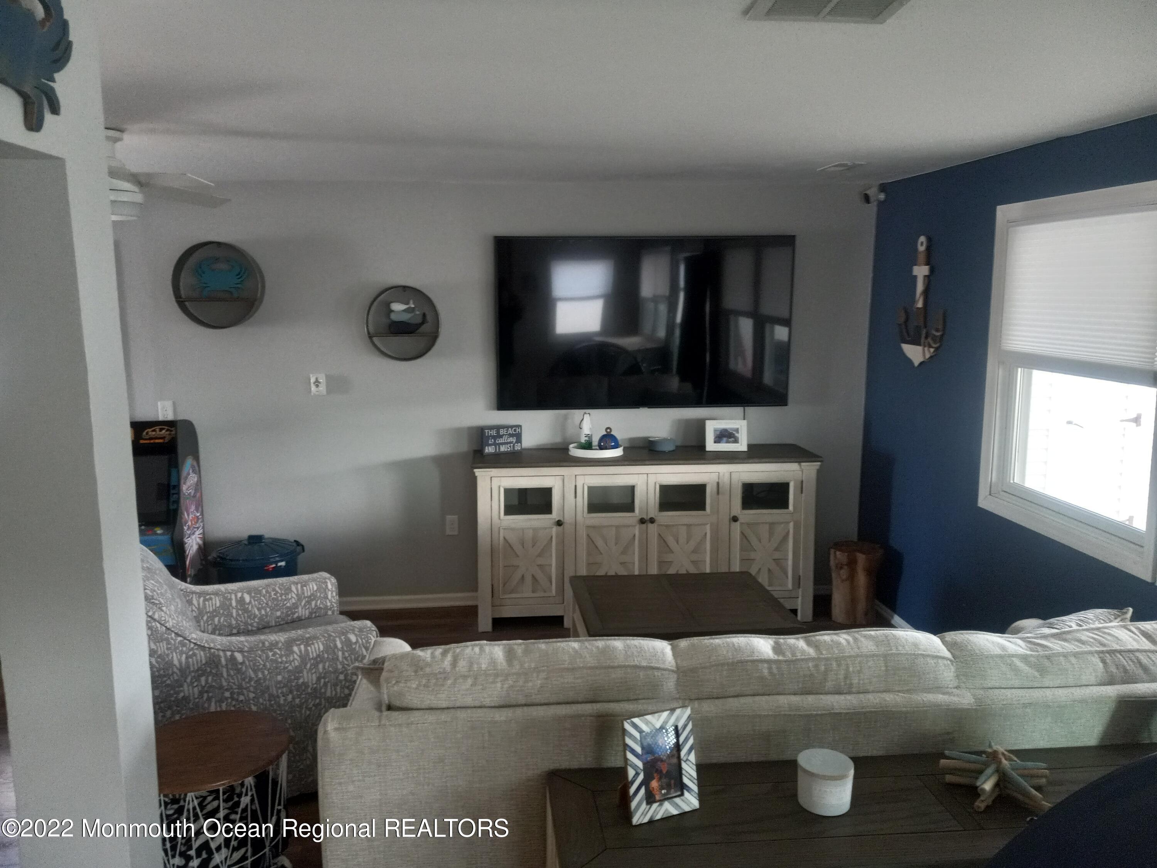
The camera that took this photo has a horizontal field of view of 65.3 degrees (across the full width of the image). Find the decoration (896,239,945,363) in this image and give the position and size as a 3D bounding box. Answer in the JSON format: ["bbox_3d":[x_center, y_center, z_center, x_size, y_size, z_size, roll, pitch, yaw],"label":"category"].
[{"bbox_3d":[1.760,-0.678,4.646,0.042,0.665,0.460,-1,9,-6],"label":"decoration"}]

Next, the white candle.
[{"bbox_3d":[0.517,0.728,1.887,0.111,0.087,0.111,-1,9,-5],"label":"white candle"}]

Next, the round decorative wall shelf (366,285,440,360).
[{"bbox_3d":[-0.948,-0.605,4.912,0.400,0.400,0.130,-1,9,-5],"label":"round decorative wall shelf"}]

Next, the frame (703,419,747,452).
[{"bbox_3d":[0.839,0.009,5.130,0.237,0.176,0.060,0,9,-3],"label":"frame"}]

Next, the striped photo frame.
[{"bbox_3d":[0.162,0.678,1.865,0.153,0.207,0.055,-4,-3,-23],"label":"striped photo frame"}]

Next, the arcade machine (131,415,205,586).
[{"bbox_3d":[-2.256,0.506,4.638,0.490,1.165,0.570,-1,9,-9],"label":"arcade machine"}]

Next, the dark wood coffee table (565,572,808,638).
[{"bbox_3d":[0.434,0.969,4.024,0.874,0.485,0.723,-1,9,-6],"label":"dark wood coffee table"}]

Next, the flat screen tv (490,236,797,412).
[{"bbox_3d":[0.377,-0.622,5.064,1.674,0.955,0.060,-1,9,-5],"label":"flat screen tv"}]

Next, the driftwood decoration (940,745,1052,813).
[{"bbox_3d":[0.946,0.742,2.018,0.235,0.105,0.210,-1,9,-6],"label":"driftwood decoration"}]

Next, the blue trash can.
[{"bbox_3d":[-1.672,0.803,4.742,0.480,0.550,0.450,0,9,0],"label":"blue trash can"}]

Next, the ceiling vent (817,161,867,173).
[{"bbox_3d":[1.294,-1.309,4.438,0.145,0.018,0.300,-1,9,-6],"label":"ceiling vent"}]

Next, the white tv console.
[{"bbox_3d":[0.364,0.576,5.075,1.888,0.927,0.460,-1,9,-6],"label":"white tv console"}]

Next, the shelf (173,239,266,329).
[{"bbox_3d":[-1.900,-0.786,4.786,0.445,0.450,0.140,-1,9,-6],"label":"shelf"}]

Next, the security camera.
[{"bbox_3d":[1.645,-1.333,5.030,0.120,0.072,0.068,-27,19,-20],"label":"security camera"}]

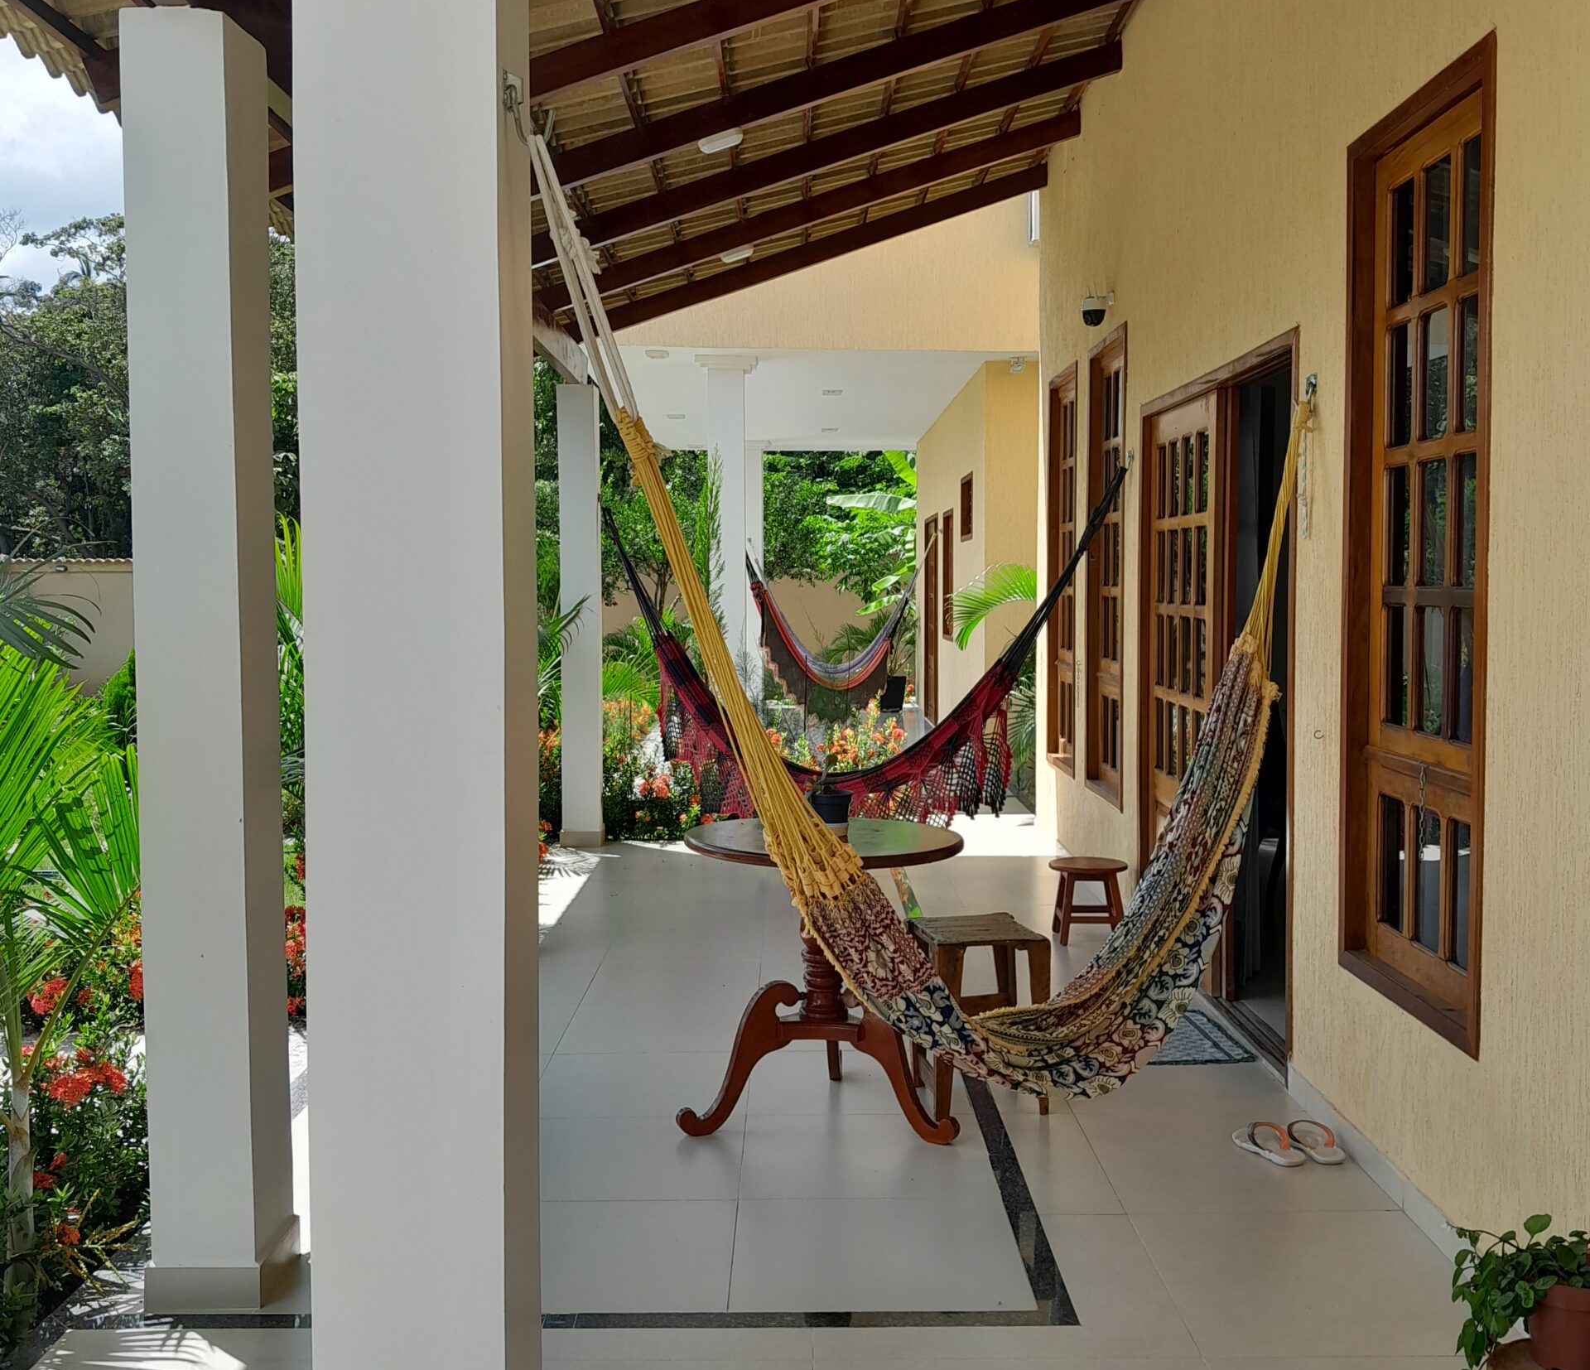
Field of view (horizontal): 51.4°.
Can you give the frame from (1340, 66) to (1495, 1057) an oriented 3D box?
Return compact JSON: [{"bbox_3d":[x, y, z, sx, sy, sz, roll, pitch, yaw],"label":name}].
[{"bbox_3d":[1.461,-0.297,3.840,0.120,2.106,0.901,0,3,0],"label":"frame"}]

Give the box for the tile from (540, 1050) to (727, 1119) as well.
[{"bbox_3d":[-0.429,1.128,4.686,0.597,0.010,0.603,0,3,0],"label":"tile"}]

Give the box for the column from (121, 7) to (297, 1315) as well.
[{"bbox_3d":[-1.151,-0.031,3.268,0.224,2.472,0.273,0,3,0],"label":"column"}]

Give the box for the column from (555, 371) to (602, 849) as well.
[{"bbox_3d":[-1.162,-0.374,9.055,0.223,2.490,0.280,0,3,0],"label":"column"}]

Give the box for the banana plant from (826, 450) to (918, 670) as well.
[{"bbox_3d":[1.117,-1.522,21.247,1.700,3.200,1.700,0,3,0],"label":"banana plant"}]

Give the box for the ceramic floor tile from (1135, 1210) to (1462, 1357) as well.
[{"bbox_3d":[1.089,1.241,3.447,0.658,0.012,0.721,0,3,0],"label":"ceramic floor tile"}]

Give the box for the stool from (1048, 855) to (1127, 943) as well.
[{"bbox_3d":[1.206,0.891,6.808,0.325,0.310,0.325,0,3,0],"label":"stool"}]

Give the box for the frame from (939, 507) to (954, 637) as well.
[{"bbox_3d":[1.501,-1.017,15.767,0.120,1.241,1.030,0,3,0],"label":"frame"}]

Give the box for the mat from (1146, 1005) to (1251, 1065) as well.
[{"bbox_3d":[1.153,1.086,5.152,0.397,0.012,0.585,0,3,0],"label":"mat"}]

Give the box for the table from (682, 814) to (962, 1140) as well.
[{"bbox_3d":[0.075,0.767,4.328,0.728,0.750,0.743,0,3,0],"label":"table"}]

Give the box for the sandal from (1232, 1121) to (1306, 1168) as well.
[{"bbox_3d":[1.211,1.161,4.225,0.100,0.060,0.260,-1,3,-20],"label":"sandal"}]

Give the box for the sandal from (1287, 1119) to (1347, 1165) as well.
[{"bbox_3d":[1.331,1.159,4.239,0.100,0.060,0.260,-1,3,-10],"label":"sandal"}]

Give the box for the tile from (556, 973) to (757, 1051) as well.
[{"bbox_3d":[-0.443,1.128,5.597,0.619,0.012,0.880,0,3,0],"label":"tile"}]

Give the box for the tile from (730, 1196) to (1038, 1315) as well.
[{"bbox_3d":[0.170,1.196,3.480,0.600,0.010,0.584,0,3,0],"label":"tile"}]

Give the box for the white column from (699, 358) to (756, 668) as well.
[{"bbox_3d":[-0.503,-0.853,12.187,0.435,3.080,0.430,0,3,0],"label":"white column"}]

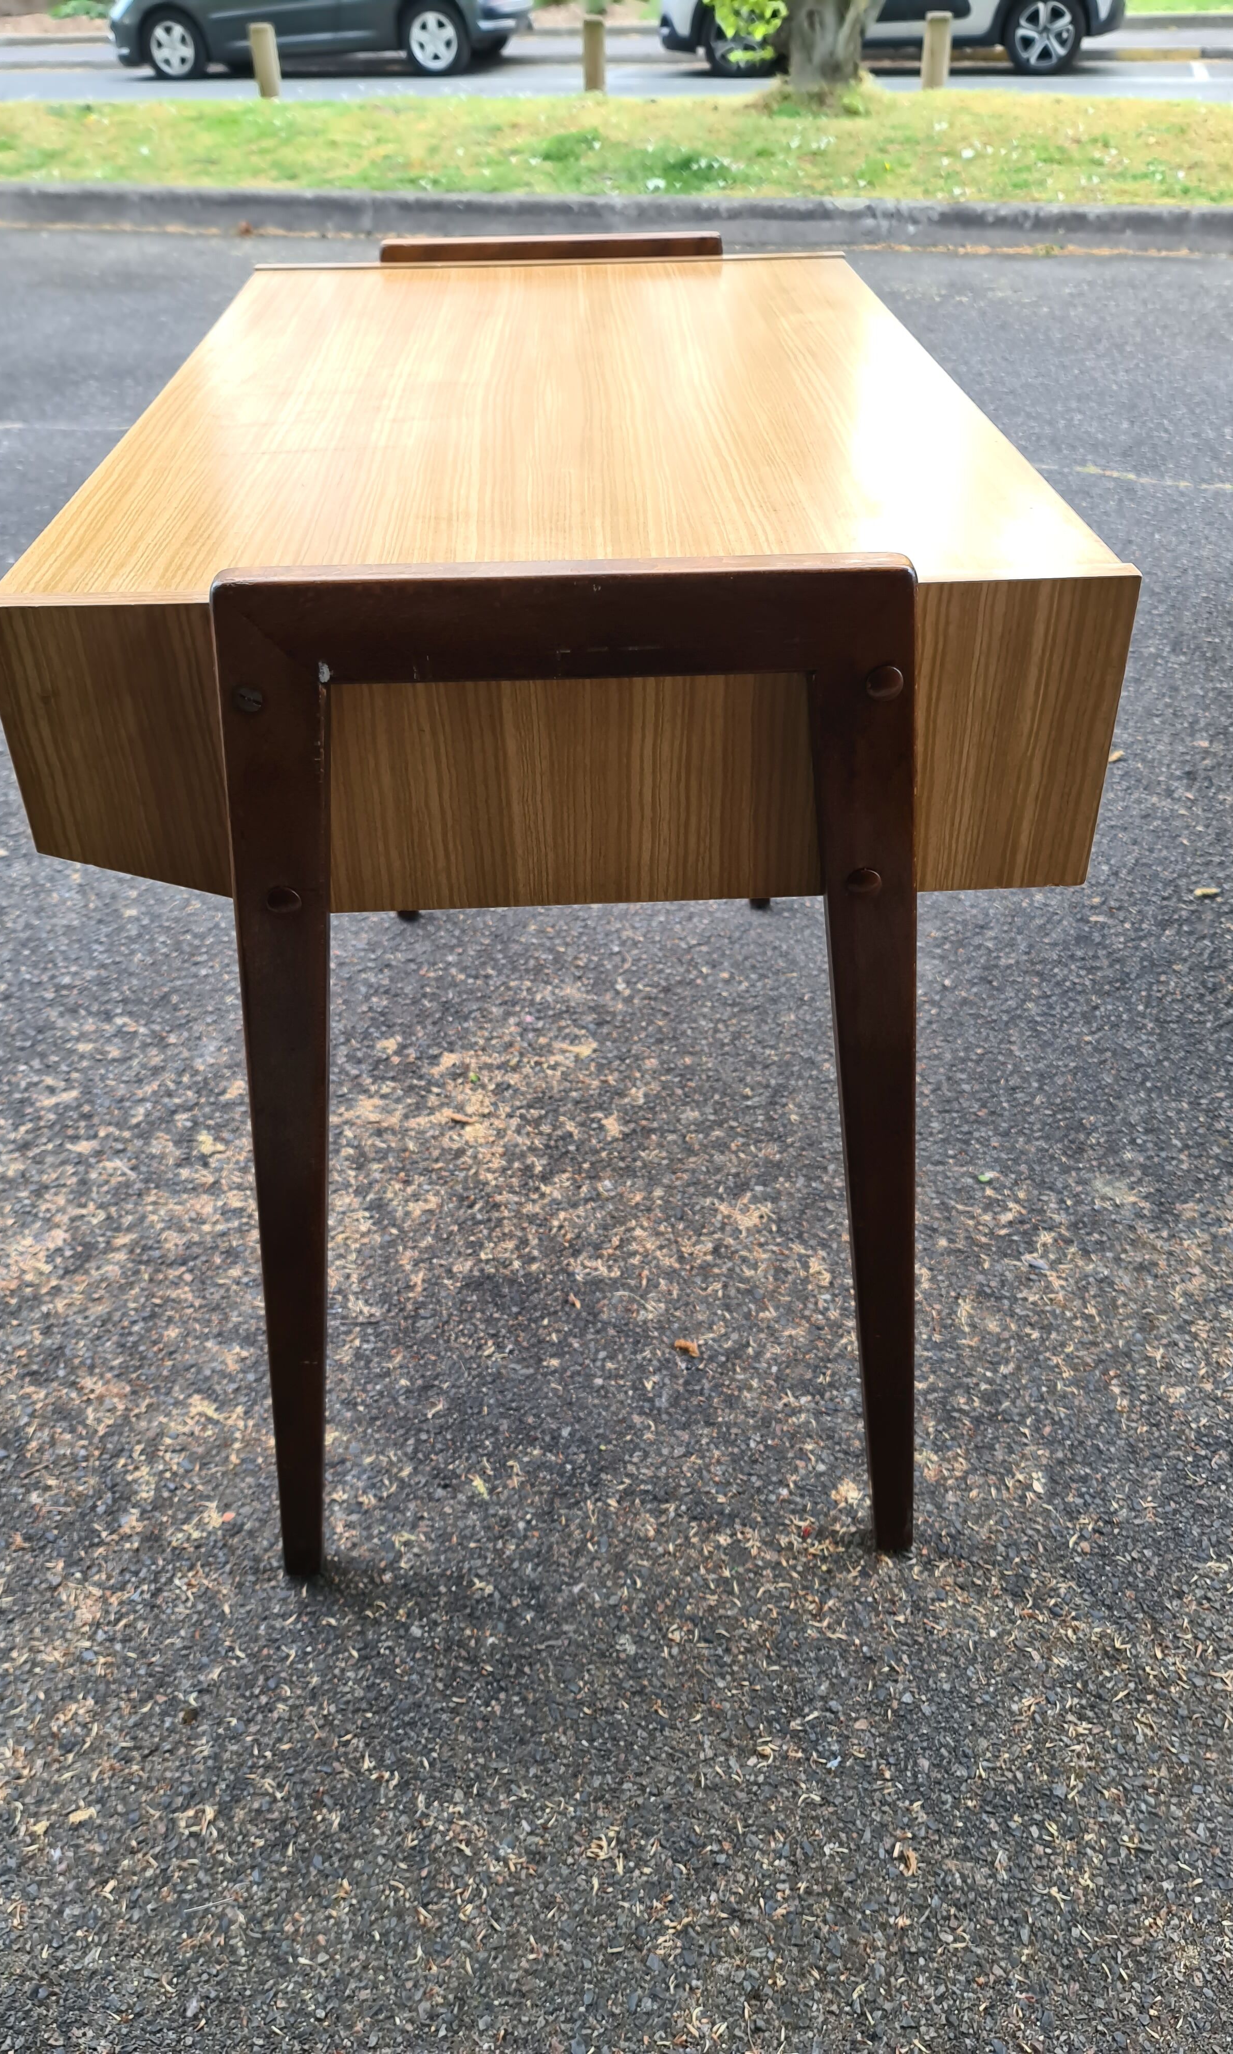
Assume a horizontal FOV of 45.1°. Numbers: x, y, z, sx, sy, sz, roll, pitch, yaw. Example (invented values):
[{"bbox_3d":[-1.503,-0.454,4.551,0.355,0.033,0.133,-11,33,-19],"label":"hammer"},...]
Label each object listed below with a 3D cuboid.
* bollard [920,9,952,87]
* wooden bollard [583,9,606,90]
[{"bbox_3d":[2.160,-6.575,10.031,0.158,0.460,0.158,5,37,9],"label":"bollard"},{"bbox_3d":[-0.151,-6.792,10.381,0.158,0.460,0.158,-1,36,0],"label":"wooden bollard"}]

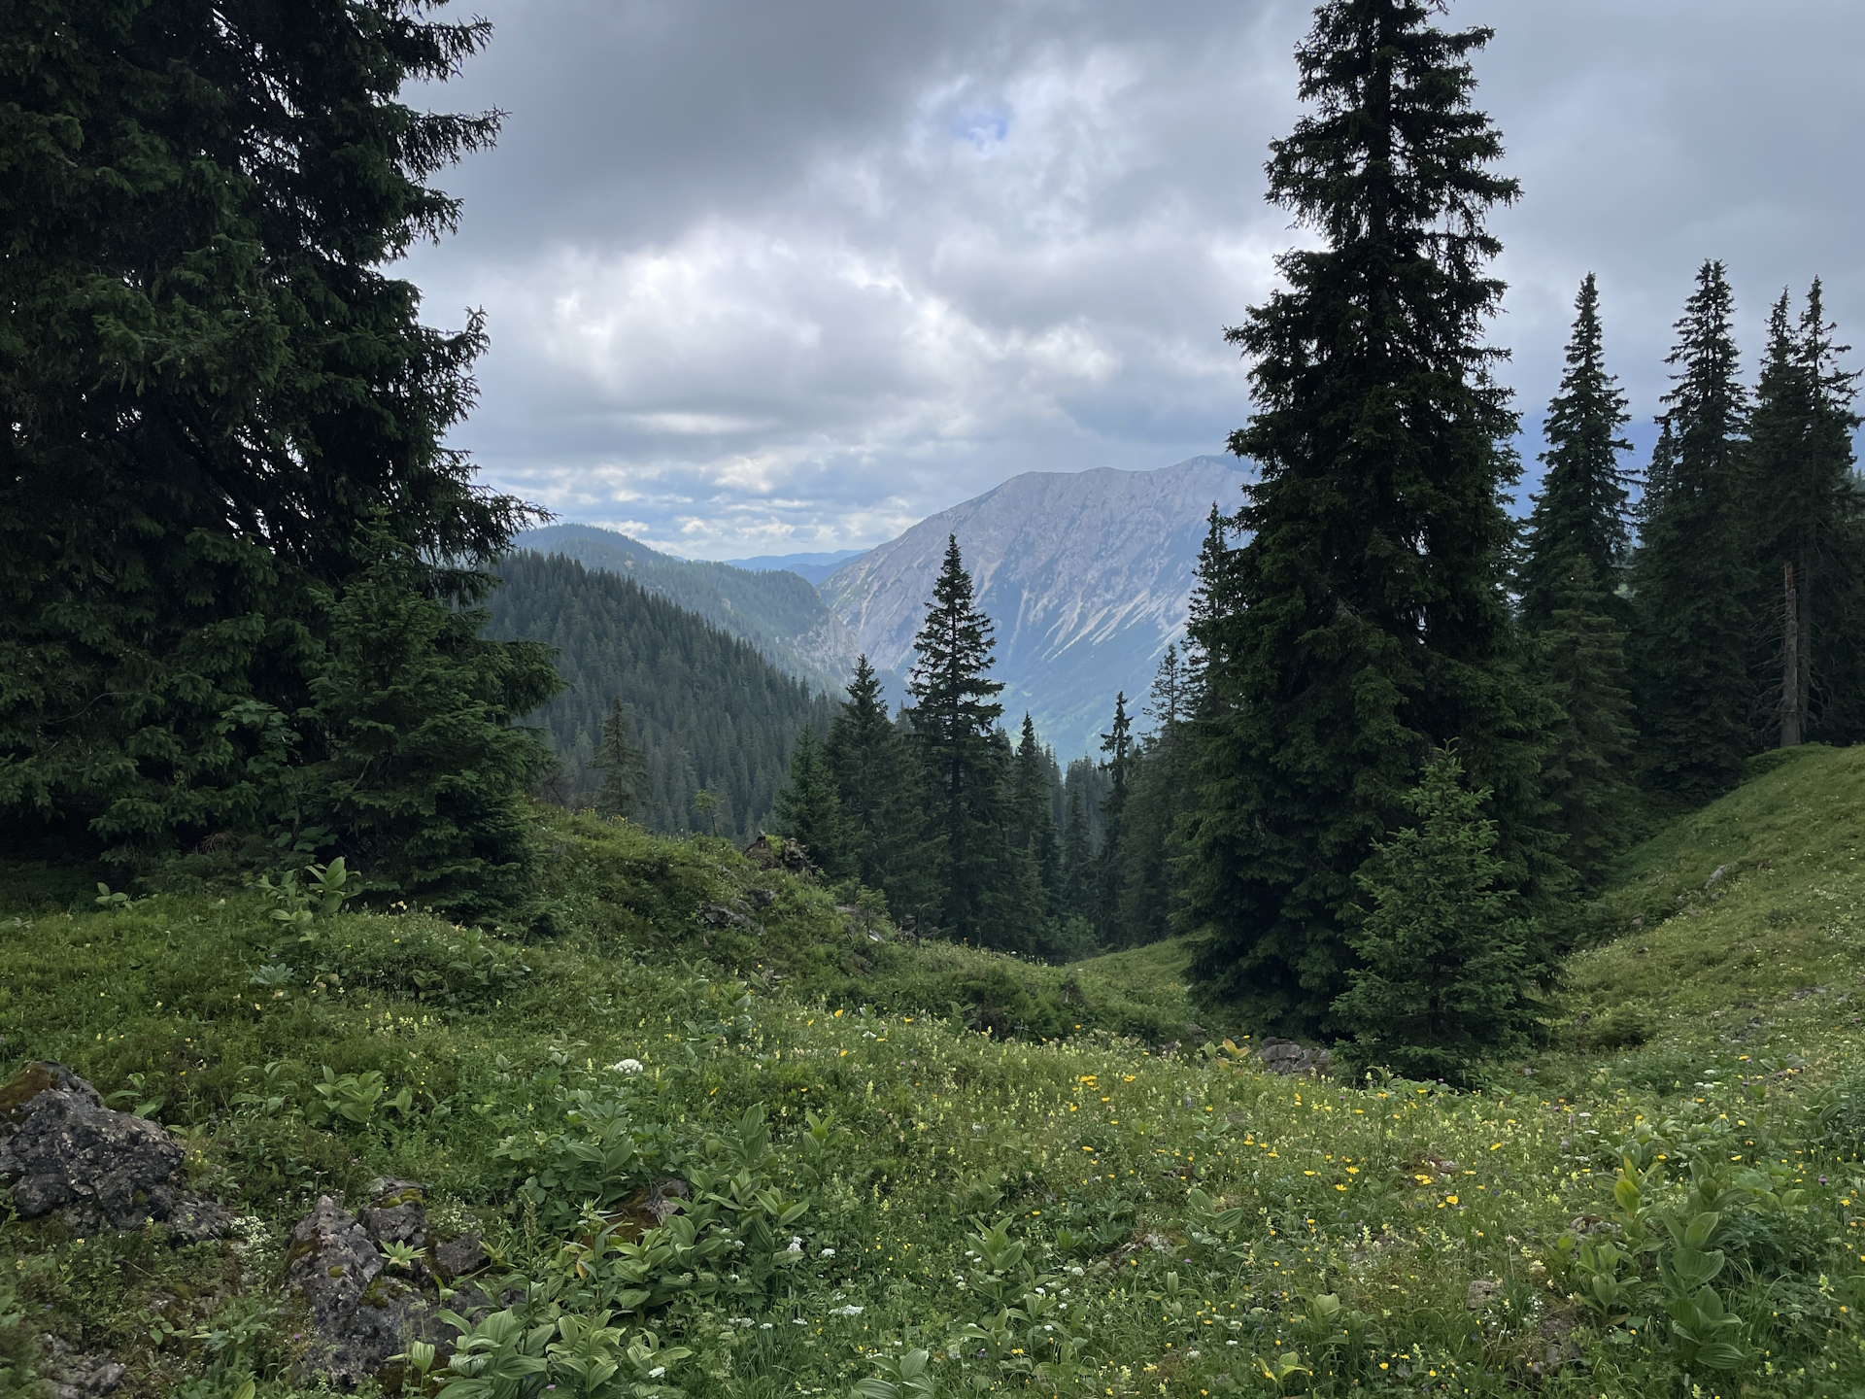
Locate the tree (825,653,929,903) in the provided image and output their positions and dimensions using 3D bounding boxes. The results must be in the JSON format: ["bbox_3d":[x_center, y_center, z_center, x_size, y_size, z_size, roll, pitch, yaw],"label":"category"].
[{"bbox_3d":[-1.990,3.020,46.000,3.540,8.950,3.540,0,3,0],"label":"tree"}]

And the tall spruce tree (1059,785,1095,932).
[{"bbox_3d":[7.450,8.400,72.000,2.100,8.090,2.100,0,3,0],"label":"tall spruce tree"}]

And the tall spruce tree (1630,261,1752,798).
[{"bbox_3d":[19.680,-4.170,36.000,3.440,13.930,3.440,0,3,0],"label":"tall spruce tree"}]

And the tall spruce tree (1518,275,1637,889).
[{"bbox_3d":[15.760,-2.710,34.000,3.250,14.950,3.250,0,3,0],"label":"tall spruce tree"}]

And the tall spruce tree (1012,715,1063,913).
[{"bbox_3d":[4.130,5.180,58.000,2.410,9.120,2.410,0,3,0],"label":"tall spruce tree"}]

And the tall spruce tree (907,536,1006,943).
[{"bbox_3d":[0.770,1.680,45.000,3.460,13.720,3.460,0,3,0],"label":"tall spruce tree"}]

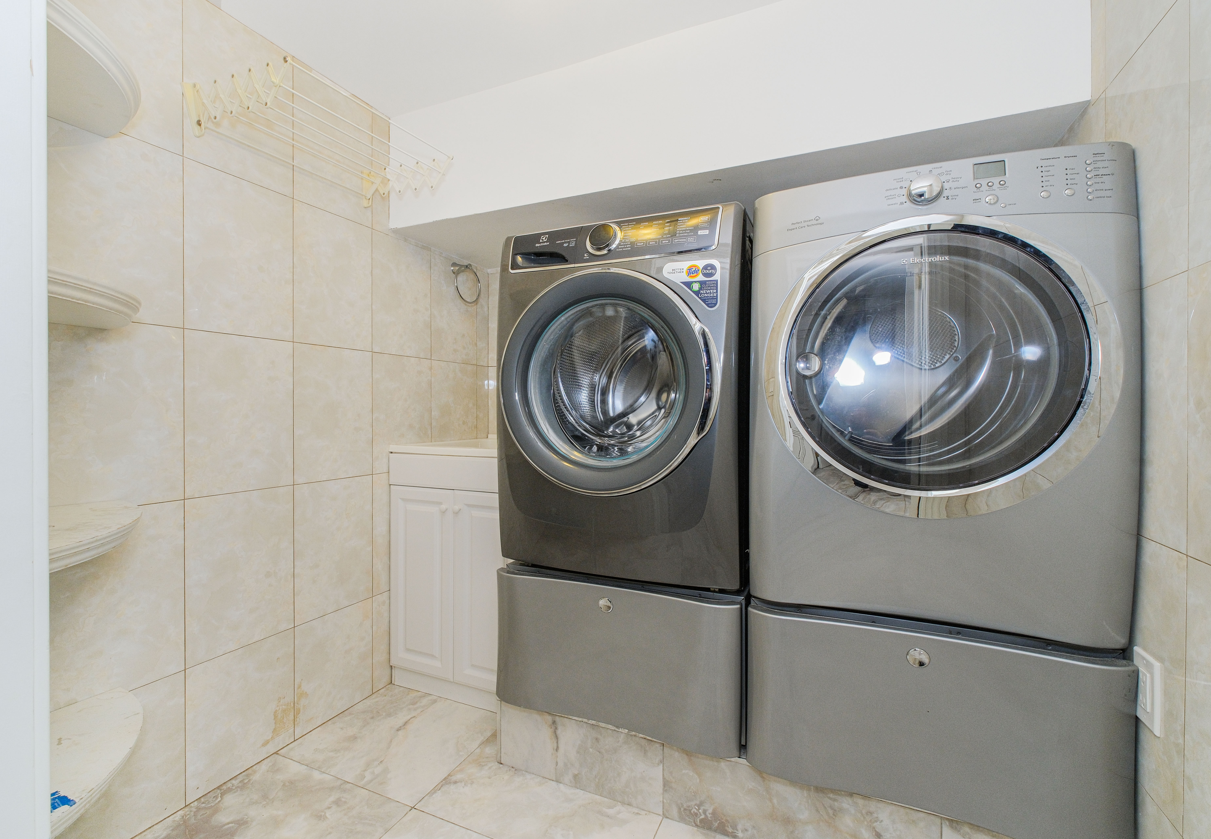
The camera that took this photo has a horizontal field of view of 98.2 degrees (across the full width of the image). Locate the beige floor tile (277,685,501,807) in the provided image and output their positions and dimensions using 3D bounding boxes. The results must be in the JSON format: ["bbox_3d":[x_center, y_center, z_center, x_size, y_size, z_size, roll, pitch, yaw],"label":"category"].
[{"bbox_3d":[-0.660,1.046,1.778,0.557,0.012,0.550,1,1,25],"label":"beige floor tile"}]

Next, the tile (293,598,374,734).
[{"bbox_3d":[-0.913,0.826,1.774,0.010,0.356,0.298,0,0,24],"label":"tile"}]

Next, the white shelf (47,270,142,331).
[{"bbox_3d":[-1.027,-0.226,0.920,0.470,0.040,0.470,0,0,24],"label":"white shelf"}]

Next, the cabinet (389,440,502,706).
[{"bbox_3d":[-0.428,0.568,2.192,0.622,0.935,0.610,1,1,25],"label":"cabinet"}]

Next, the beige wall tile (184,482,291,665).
[{"bbox_3d":[-1.035,0.428,1.498,0.010,0.445,0.298,0,0,24],"label":"beige wall tile"}]

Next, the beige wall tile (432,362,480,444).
[{"bbox_3d":[-0.683,-0.026,2.376,0.012,0.457,0.306,1,1,25],"label":"beige wall tile"}]

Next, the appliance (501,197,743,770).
[{"bbox_3d":[0.158,0.146,1.686,0.690,1.355,0.790,0,0,24],"label":"appliance"}]

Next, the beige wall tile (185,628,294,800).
[{"bbox_3d":[-1.071,0.856,1.554,0.012,0.371,0.306,1,1,25],"label":"beige wall tile"}]

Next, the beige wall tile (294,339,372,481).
[{"bbox_3d":[-0.938,-0.019,1.819,0.012,0.457,0.306,1,1,25],"label":"beige wall tile"}]

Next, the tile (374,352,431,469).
[{"bbox_3d":[-0.810,-0.022,2.097,0.012,0.457,0.306,1,1,25],"label":"tile"}]

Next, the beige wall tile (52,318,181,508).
[{"bbox_3d":[-1.192,-0.011,1.261,0.012,0.457,0.306,1,1,25],"label":"beige wall tile"}]

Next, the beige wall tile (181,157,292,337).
[{"bbox_3d":[-1.061,-0.472,1.532,0.012,0.457,0.306,1,1,25],"label":"beige wall tile"}]

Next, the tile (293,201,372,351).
[{"bbox_3d":[-0.911,-0.465,1.766,0.010,0.445,0.298,0,0,24],"label":"tile"}]

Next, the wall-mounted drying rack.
[{"bbox_3d":[-0.782,-0.807,1.536,0.408,0.140,0.597,0,0,24],"label":"wall-mounted drying rack"}]

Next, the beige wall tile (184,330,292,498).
[{"bbox_3d":[-1.034,-0.016,1.496,0.010,0.445,0.298,0,0,24],"label":"beige wall tile"}]

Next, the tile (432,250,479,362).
[{"bbox_3d":[-0.663,-0.468,2.317,0.010,0.445,0.298,0,0,24],"label":"tile"}]

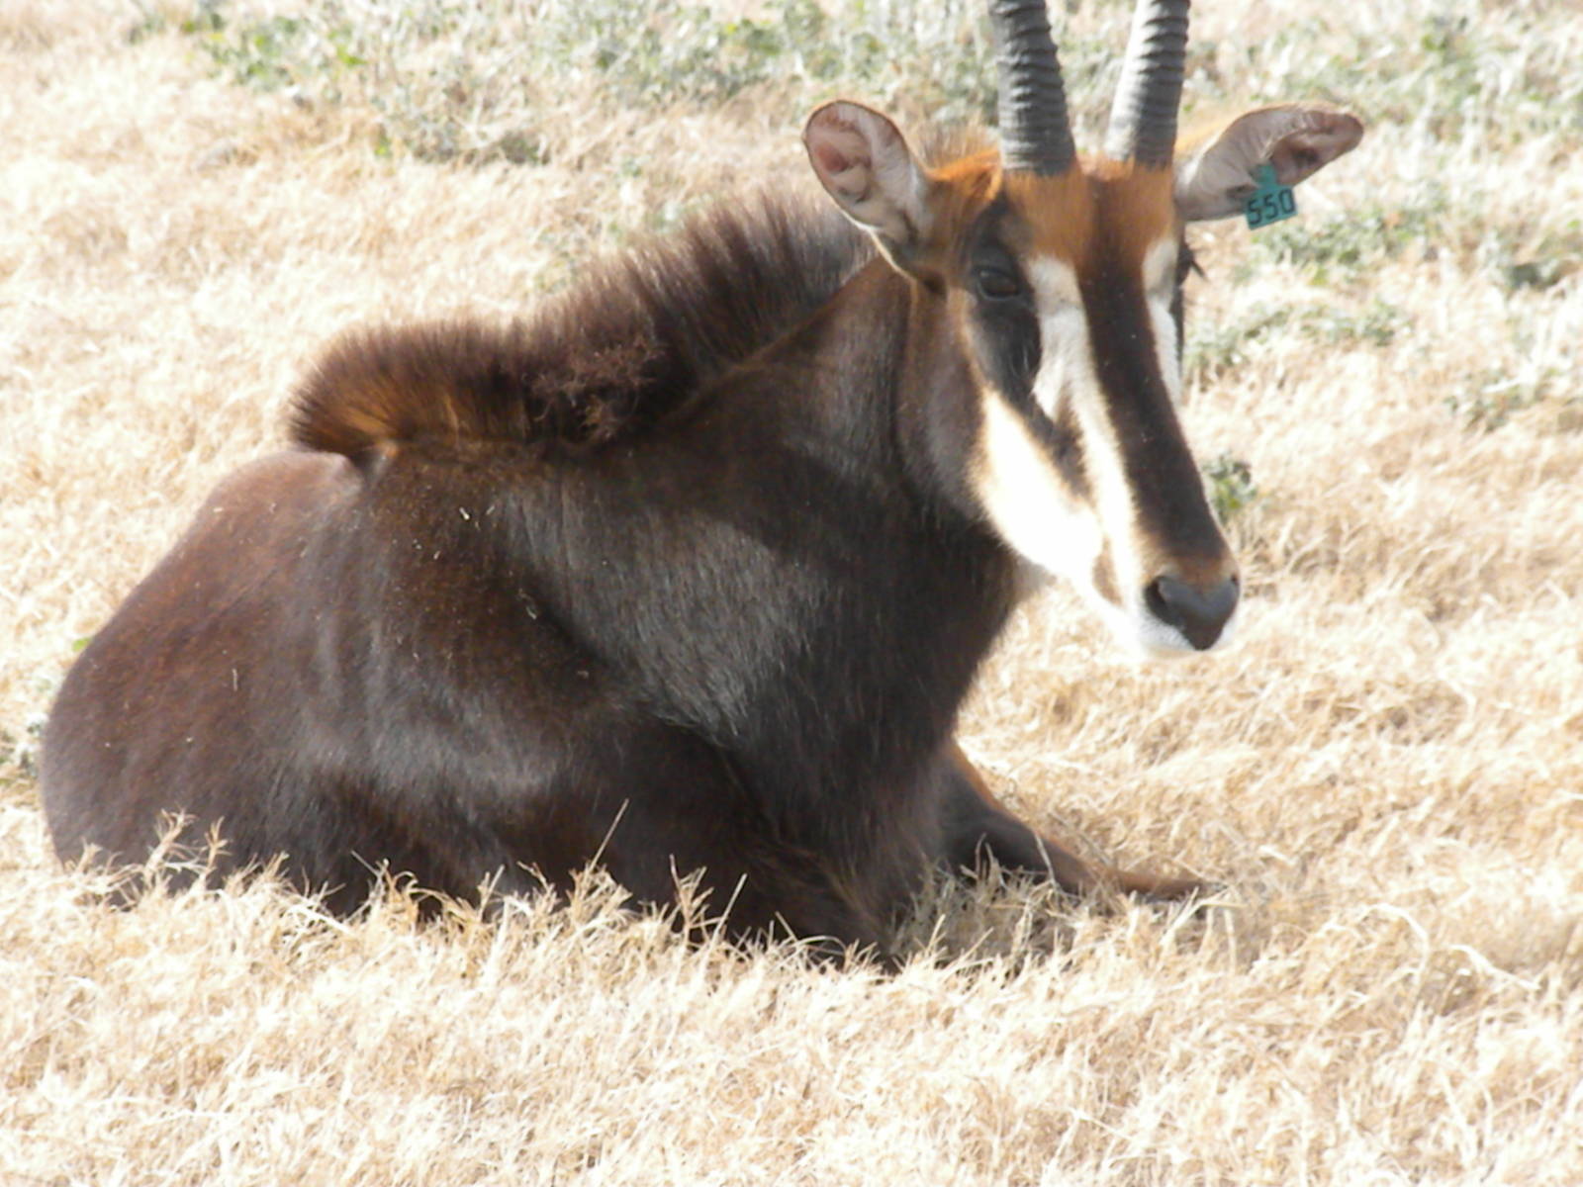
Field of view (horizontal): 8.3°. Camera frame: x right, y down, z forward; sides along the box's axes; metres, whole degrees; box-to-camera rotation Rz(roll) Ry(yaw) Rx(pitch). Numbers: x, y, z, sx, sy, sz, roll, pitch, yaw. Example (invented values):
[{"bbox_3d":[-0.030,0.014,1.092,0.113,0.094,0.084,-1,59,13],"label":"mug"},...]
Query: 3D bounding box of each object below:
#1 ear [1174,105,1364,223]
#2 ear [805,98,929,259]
[{"bbox_3d":[0.388,-0.350,8.870,0.170,0.080,0.060,-19,19,-7],"label":"ear"},{"bbox_3d":[0.062,-0.335,8.750,0.080,0.160,0.060,-37,9,9],"label":"ear"}]

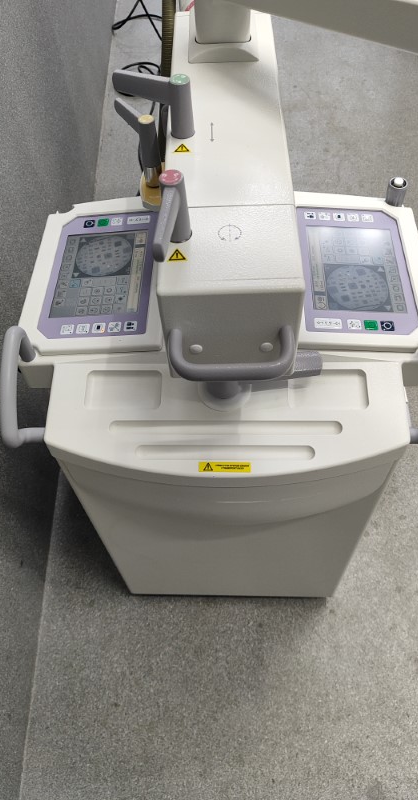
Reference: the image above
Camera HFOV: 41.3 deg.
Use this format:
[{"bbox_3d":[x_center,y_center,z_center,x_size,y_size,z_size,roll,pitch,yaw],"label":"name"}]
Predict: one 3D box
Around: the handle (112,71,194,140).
[{"bbox_3d":[-0.090,-0.498,0.922,0.137,0.093,0.038,20,59,16],"label":"handle"}]

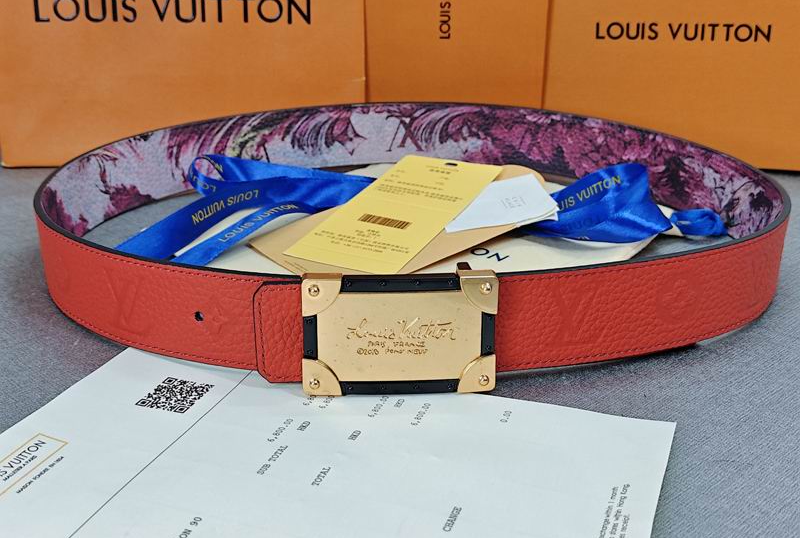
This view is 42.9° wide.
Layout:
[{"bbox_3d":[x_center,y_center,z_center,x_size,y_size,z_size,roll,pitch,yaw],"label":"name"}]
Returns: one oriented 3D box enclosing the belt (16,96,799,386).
[{"bbox_3d":[0.004,-0.032,0.493,0.338,0.043,0.309,0,21,0],"label":"belt"}]

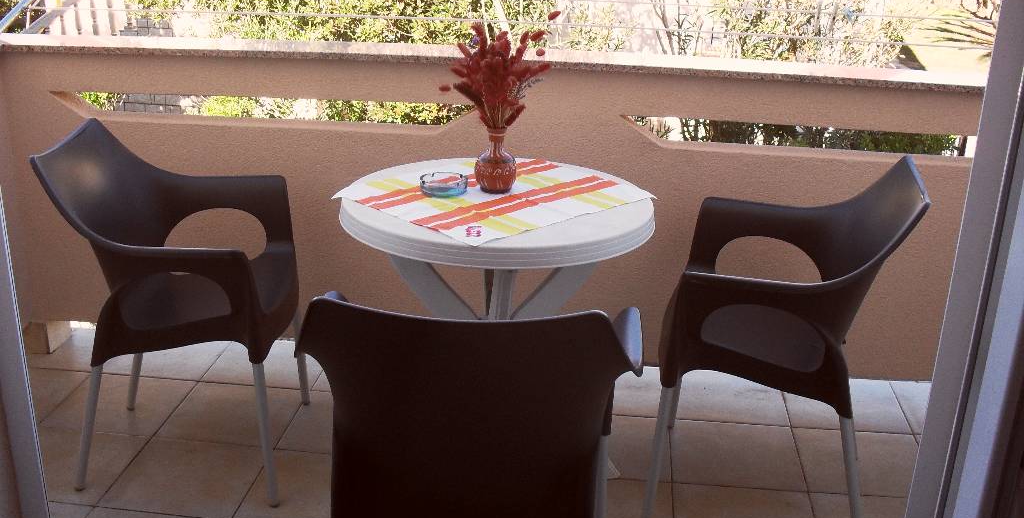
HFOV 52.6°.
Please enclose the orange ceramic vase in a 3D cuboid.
[{"bbox_3d":[-0.027,-0.224,2.331,0.095,0.141,0.095,4,20,5],"label":"orange ceramic vase"}]

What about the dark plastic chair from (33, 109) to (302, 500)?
[{"bbox_3d":[-0.789,0.101,2.500,0.515,0.815,0.590,1,20,-3],"label":"dark plastic chair"}]

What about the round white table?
[{"bbox_3d":[-0.036,0.197,2.438,0.700,0.720,0.700,2,20,-1],"label":"round white table"}]

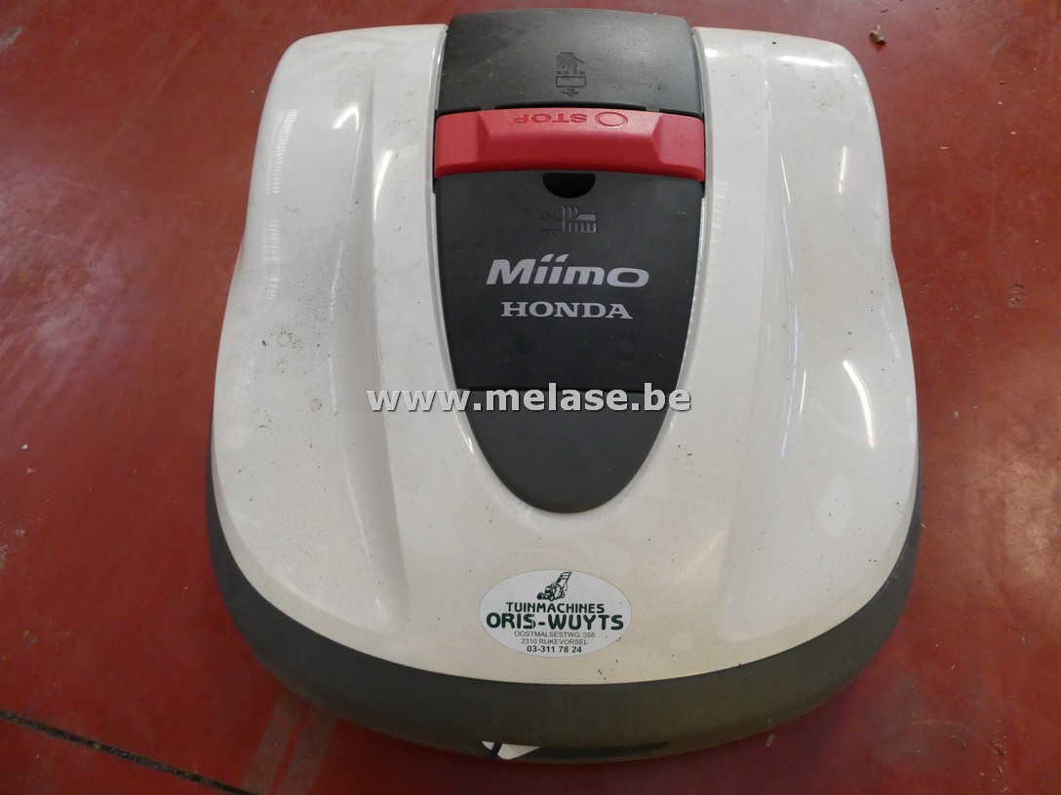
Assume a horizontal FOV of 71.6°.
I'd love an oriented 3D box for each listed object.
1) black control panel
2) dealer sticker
[{"bbox_3d":[0.029,-0.161,0.545,0.212,0.084,0.493,1,62,1],"label":"black control panel"},{"bbox_3d":[0.015,0.135,0.460,0.096,0.003,0.055,1,87,0],"label":"dealer sticker"}]

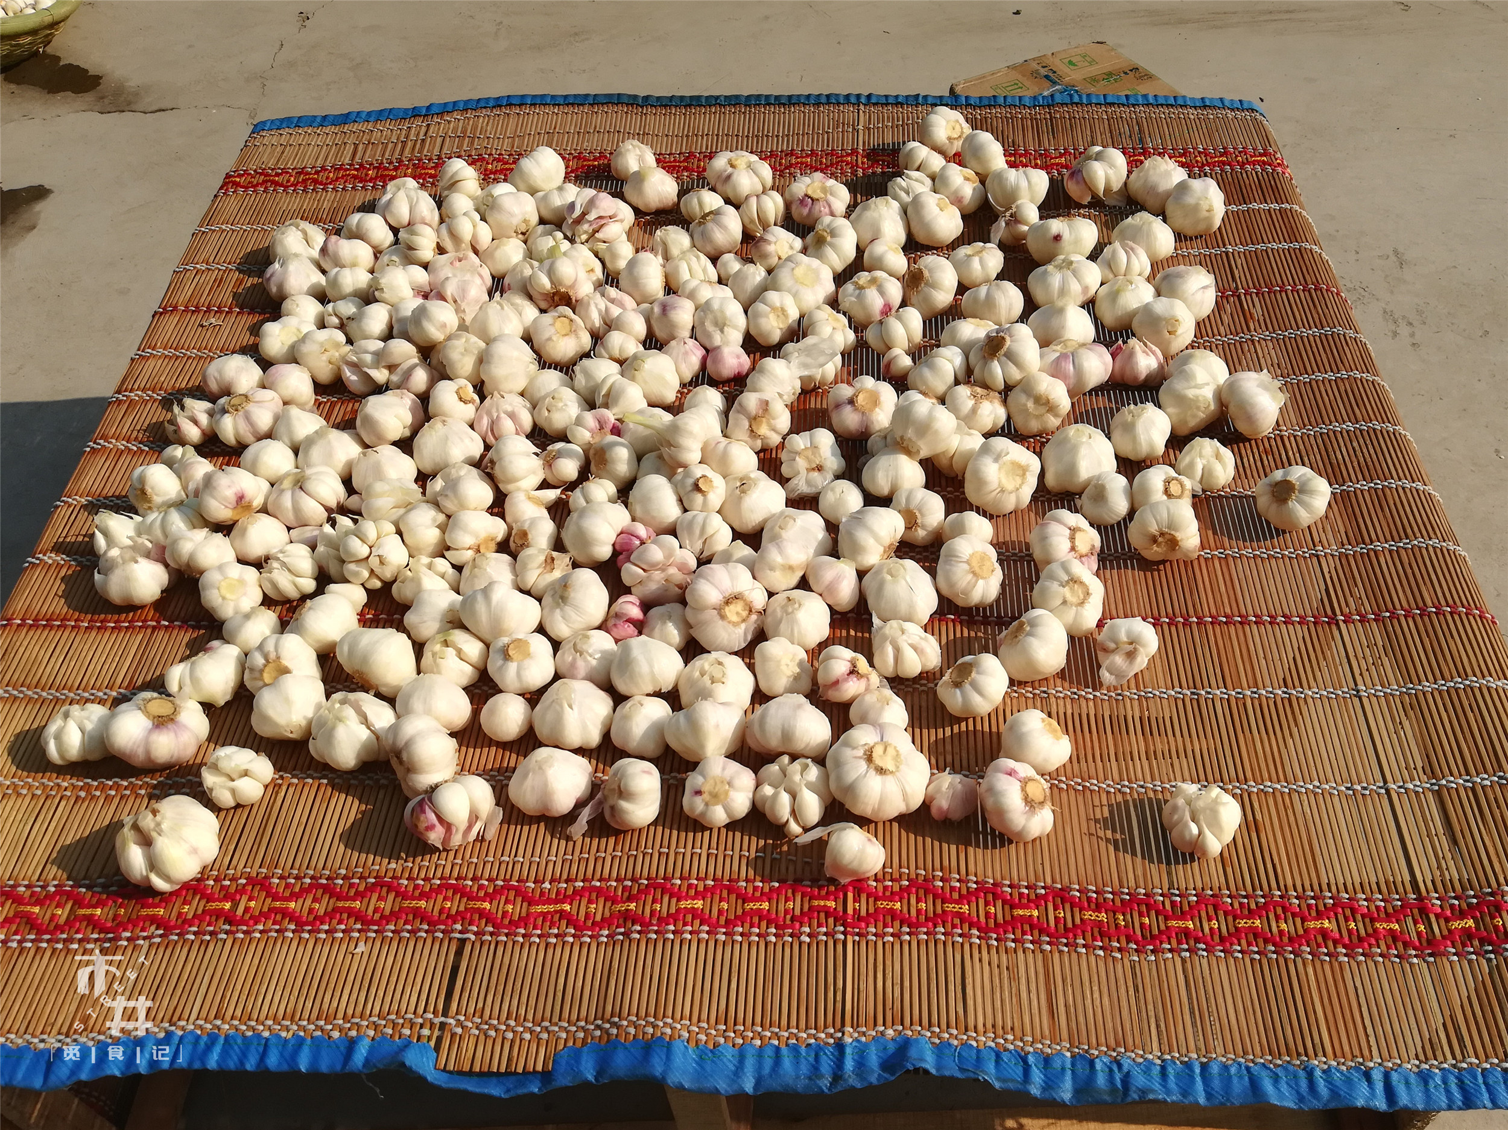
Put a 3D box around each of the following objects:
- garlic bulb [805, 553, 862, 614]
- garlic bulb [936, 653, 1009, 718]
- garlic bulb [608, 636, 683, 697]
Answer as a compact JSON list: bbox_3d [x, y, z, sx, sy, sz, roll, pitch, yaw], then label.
[{"bbox_3d":[0.054,0.013,0.783,0.039,0.039,0.042,1,53,3],"label":"garlic bulb"},{"bbox_3d":[0.142,0.078,0.736,0.048,0.038,0.043,1,53,3],"label":"garlic bulb"},{"bbox_3d":[-0.080,0.075,0.833,0.054,0.049,0.045,-13,83,-6],"label":"garlic bulb"}]

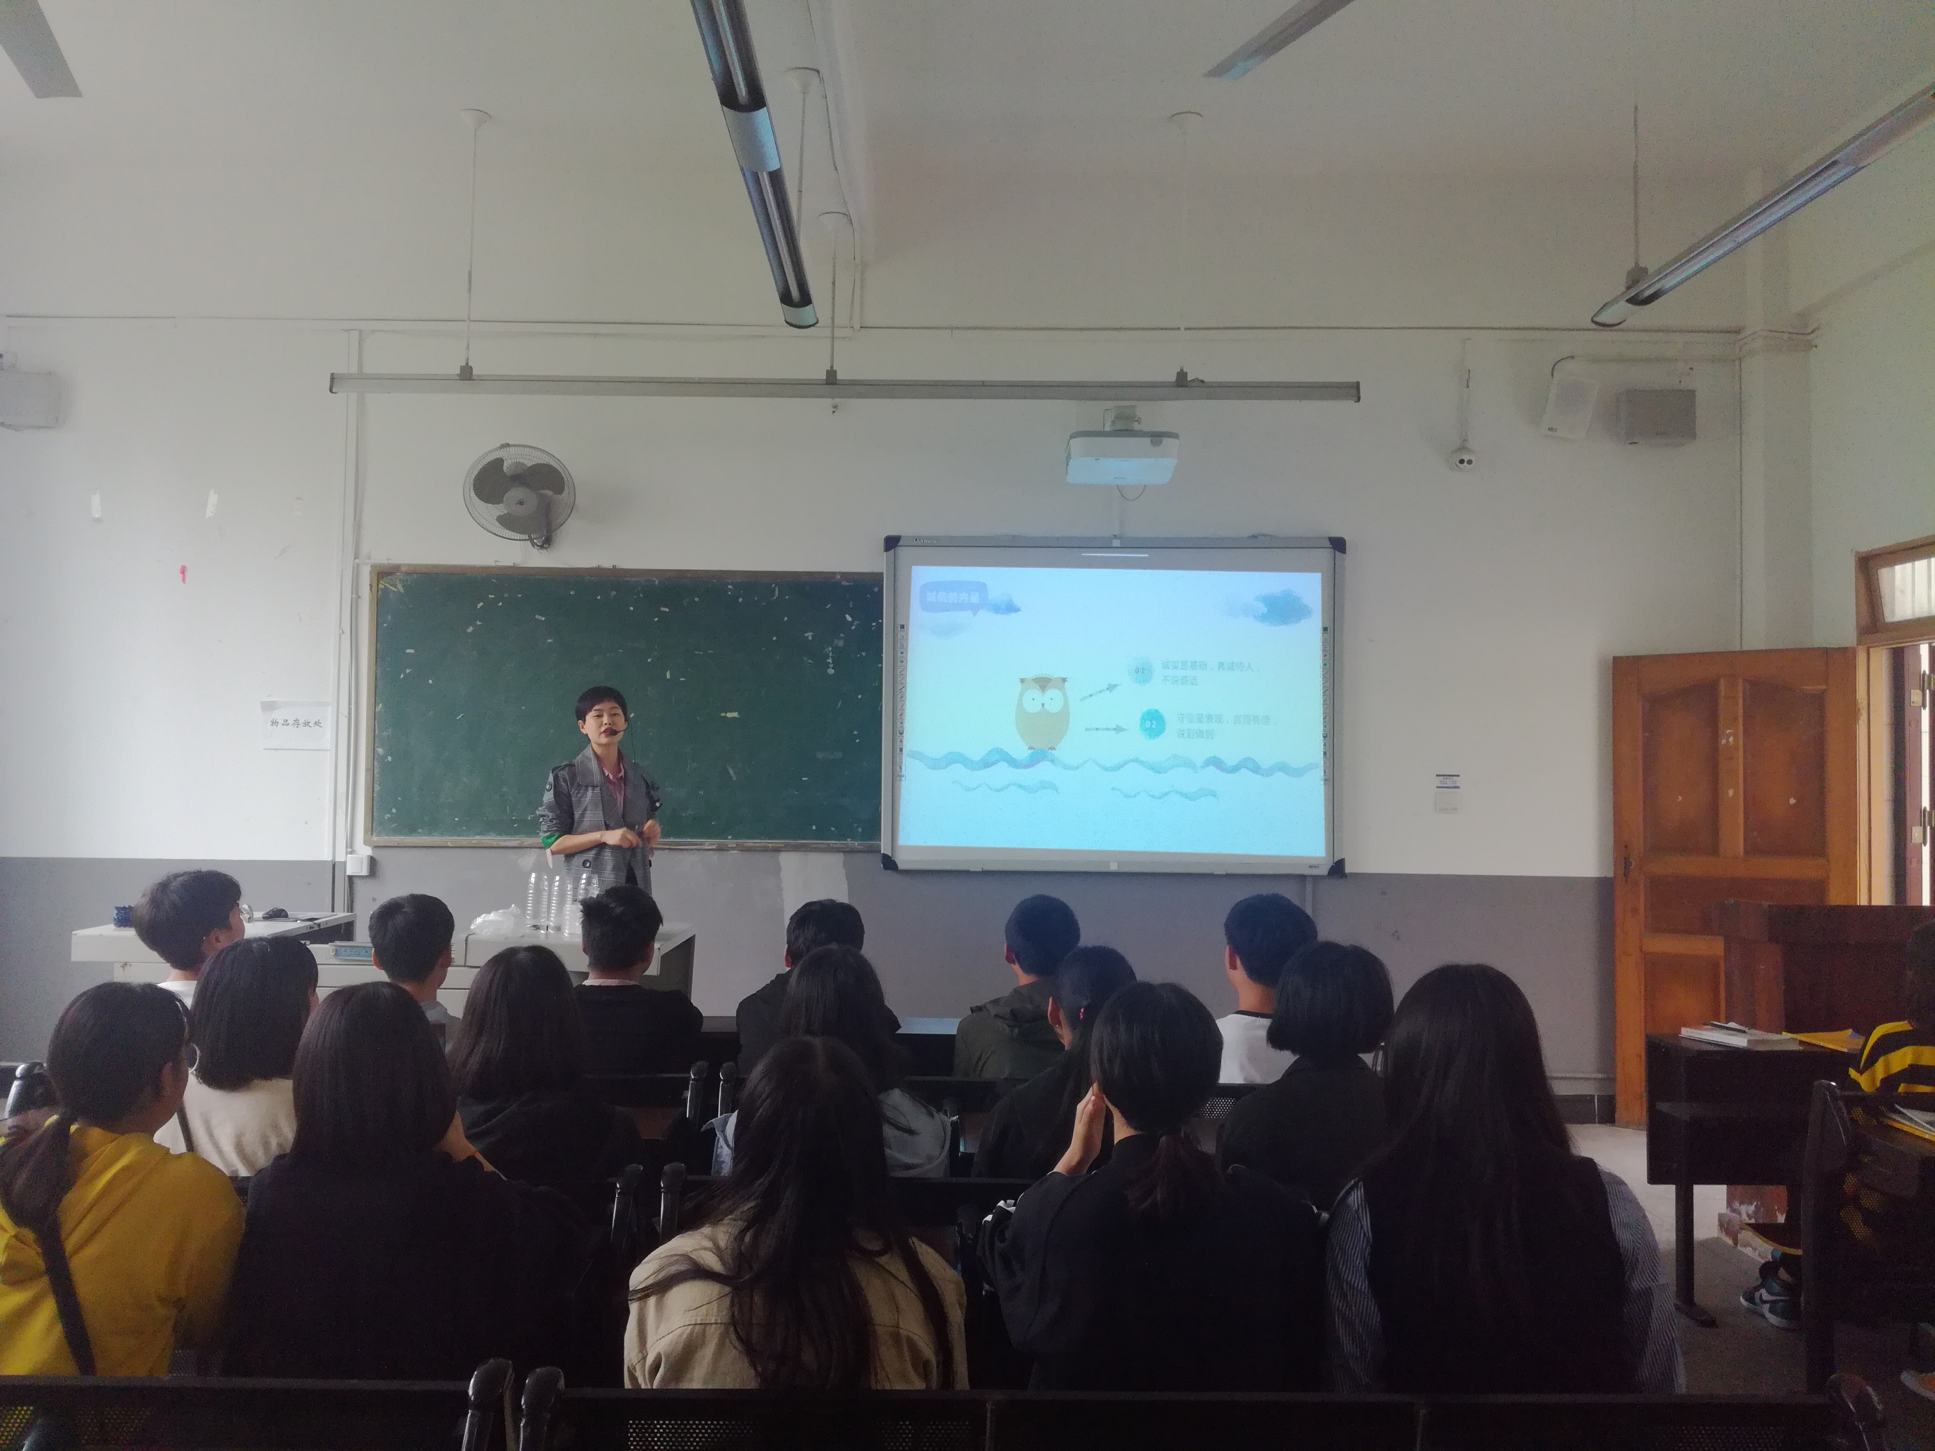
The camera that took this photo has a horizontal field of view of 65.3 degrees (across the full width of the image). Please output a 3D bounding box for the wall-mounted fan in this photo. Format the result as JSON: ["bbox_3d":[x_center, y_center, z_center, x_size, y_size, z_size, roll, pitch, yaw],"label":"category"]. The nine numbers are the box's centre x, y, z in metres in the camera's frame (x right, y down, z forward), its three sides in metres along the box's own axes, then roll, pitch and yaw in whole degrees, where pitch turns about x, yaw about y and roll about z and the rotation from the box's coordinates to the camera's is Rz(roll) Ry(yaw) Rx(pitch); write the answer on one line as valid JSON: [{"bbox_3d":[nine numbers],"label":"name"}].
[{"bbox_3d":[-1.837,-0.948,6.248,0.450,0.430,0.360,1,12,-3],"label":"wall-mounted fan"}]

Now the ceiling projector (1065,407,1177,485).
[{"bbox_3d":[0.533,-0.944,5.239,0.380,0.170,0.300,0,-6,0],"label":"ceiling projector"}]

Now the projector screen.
[{"bbox_3d":[0.628,-0.087,6.422,1.969,1.431,0.070,0,-2,0],"label":"projector screen"}]

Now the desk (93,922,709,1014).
[{"bbox_3d":[-2.000,1.109,5.269,2.000,0.800,0.800,0,-2,0],"label":"desk"}]

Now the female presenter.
[{"bbox_3d":[-1.389,0.681,5.689,0.460,1.660,0.310,2,-2,-35],"label":"female presenter"}]

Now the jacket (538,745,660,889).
[{"bbox_3d":[-1.390,0.424,5.697,0.460,0.700,0.300,2,-2,-35],"label":"jacket"}]

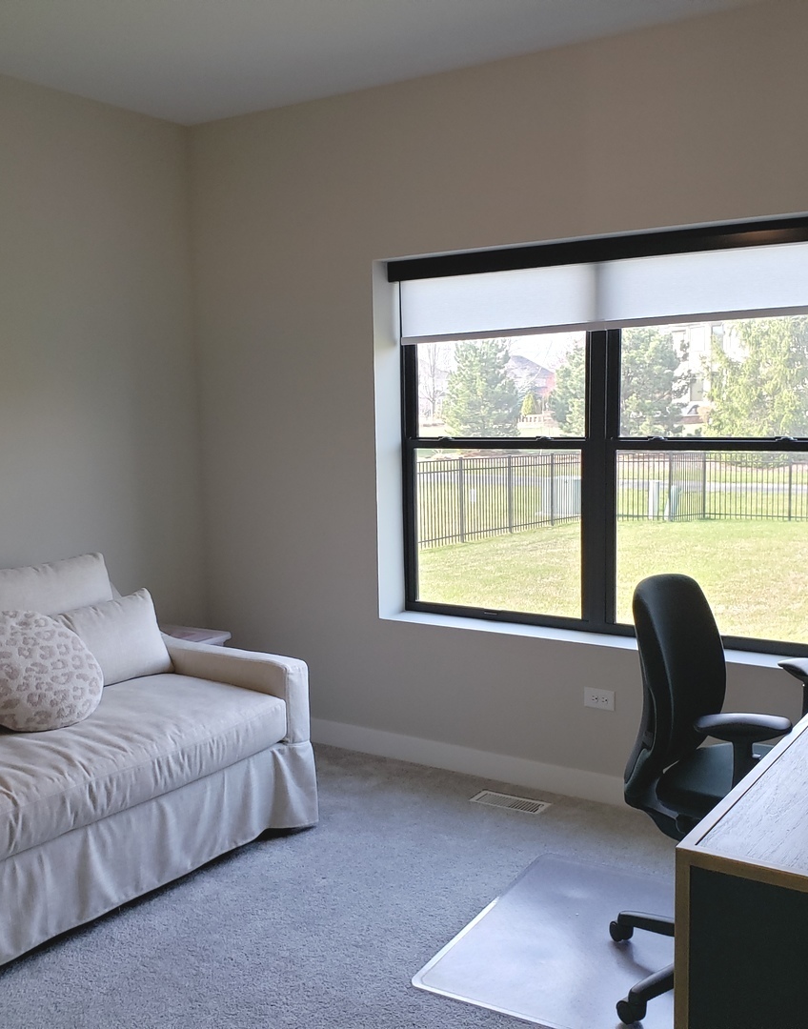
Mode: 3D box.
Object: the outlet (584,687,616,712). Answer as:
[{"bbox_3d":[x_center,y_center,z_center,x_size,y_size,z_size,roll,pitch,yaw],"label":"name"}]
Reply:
[{"bbox_3d":[0.720,0.684,3.807,0.116,0.073,0.010,3,7,33],"label":"outlet"}]

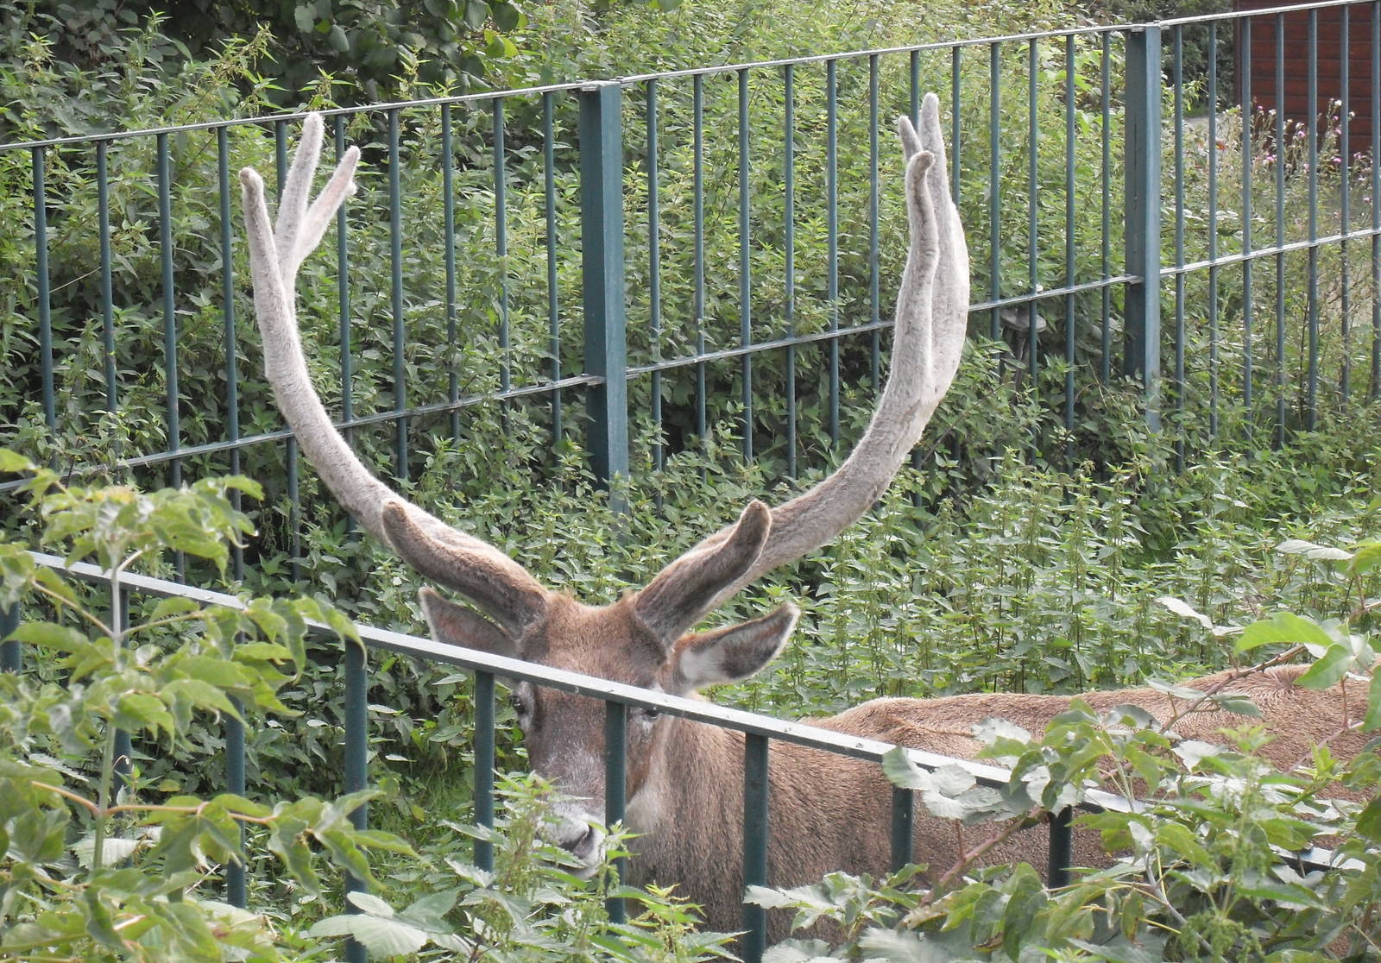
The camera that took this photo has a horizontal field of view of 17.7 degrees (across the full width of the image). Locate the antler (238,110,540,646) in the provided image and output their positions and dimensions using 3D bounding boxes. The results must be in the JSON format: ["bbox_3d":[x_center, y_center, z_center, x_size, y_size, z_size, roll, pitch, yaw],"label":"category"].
[{"bbox_3d":[-0.388,-0.140,5.800,0.410,0.680,0.380,2,10,7],"label":"antler"}]

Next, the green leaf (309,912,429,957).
[{"bbox_3d":[-0.258,0.363,3.550,0.096,0.026,0.060,0,10,0],"label":"green leaf"}]

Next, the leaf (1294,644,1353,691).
[{"bbox_3d":[0.458,0.134,3.200,0.043,0.029,0.040,0,10,0],"label":"leaf"}]

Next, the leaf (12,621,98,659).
[{"bbox_3d":[-0.509,0.127,3.550,0.069,0.026,0.045,0,10,0],"label":"leaf"}]

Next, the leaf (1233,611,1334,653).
[{"bbox_3d":[0.430,0.109,3.200,0.071,0.025,0.045,0,10,0],"label":"leaf"}]

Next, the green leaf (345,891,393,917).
[{"bbox_3d":[-0.257,0.339,3.550,0.038,0.016,0.035,0,10,0],"label":"green leaf"}]

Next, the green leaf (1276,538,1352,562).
[{"bbox_3d":[0.450,0.050,3.200,0.056,0.014,0.040,0,10,0],"label":"green leaf"}]

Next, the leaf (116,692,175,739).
[{"bbox_3d":[-0.437,0.188,3.550,0.048,0.032,0.040,0,10,0],"label":"leaf"}]

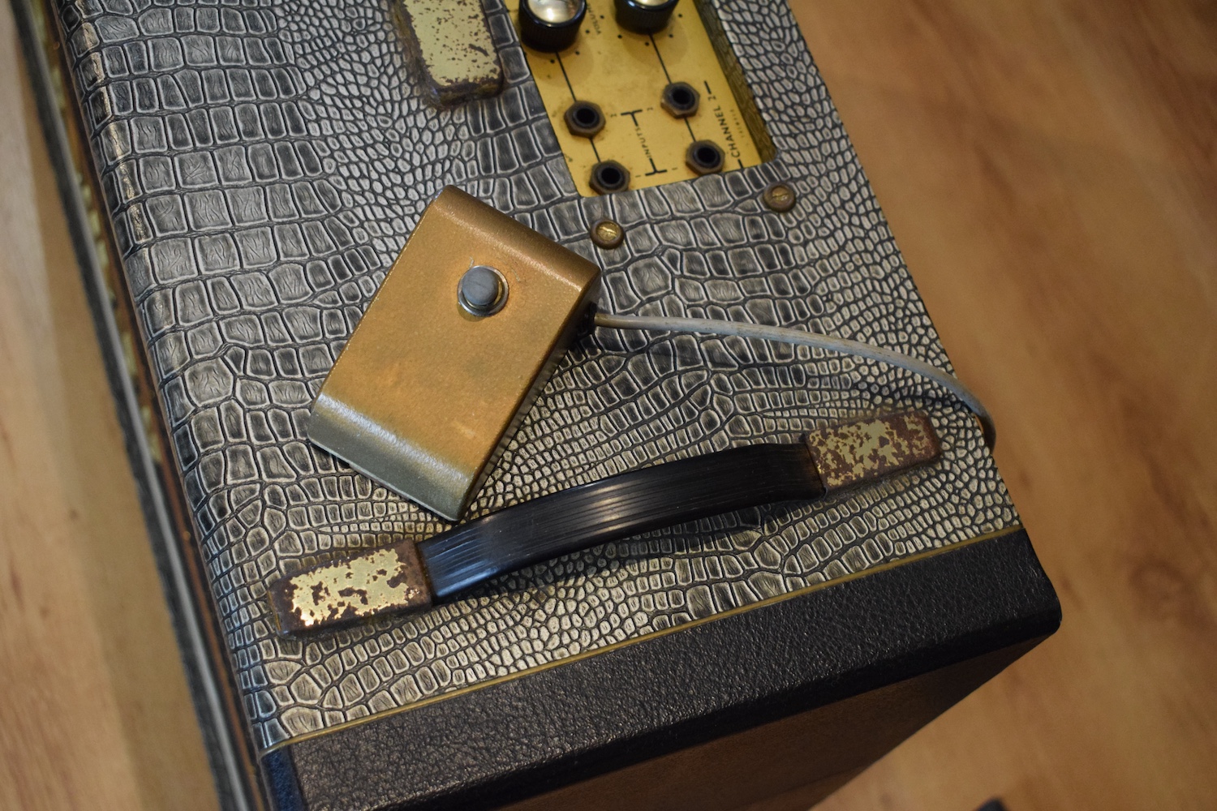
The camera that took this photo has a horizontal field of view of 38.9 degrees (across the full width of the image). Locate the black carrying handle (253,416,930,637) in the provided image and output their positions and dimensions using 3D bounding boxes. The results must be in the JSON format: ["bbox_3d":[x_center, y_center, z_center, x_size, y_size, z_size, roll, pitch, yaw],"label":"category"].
[{"bbox_3d":[0.006,0.032,0.533,0.224,0.022,0.022,-14,69,-17],"label":"black carrying handle"}]

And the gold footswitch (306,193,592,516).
[{"bbox_3d":[-0.045,-0.019,0.527,0.054,0.056,0.089,30,63,3],"label":"gold footswitch"}]

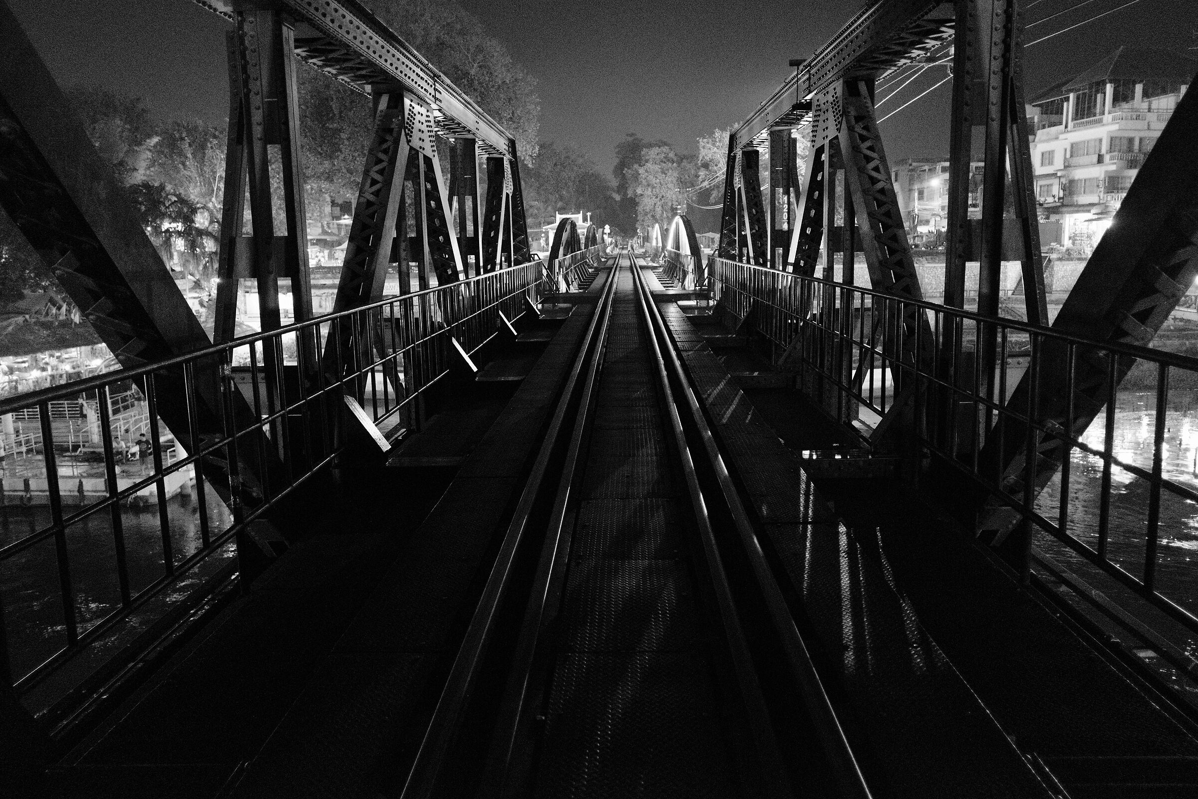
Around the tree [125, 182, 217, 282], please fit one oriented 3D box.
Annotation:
[{"bbox_3d":[-29.260,-11.500,62.010,6.910,6.800,6.300,-1,10,0],"label":"tree"}]

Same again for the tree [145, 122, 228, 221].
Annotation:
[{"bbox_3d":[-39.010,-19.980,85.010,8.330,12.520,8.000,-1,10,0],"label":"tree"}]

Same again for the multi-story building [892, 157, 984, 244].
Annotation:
[{"bbox_3d":[41.360,-23.640,108.010,10.500,10.230,8.500,-1,10,0],"label":"multi-story building"}]

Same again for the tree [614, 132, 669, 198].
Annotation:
[{"bbox_3d":[7.150,-32.580,140.020,9.770,17.070,9.500,-1,10,0],"label":"tree"}]

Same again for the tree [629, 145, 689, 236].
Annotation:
[{"bbox_3d":[7.730,-25.880,115.010,7.670,12.750,7.500,-1,10,0],"label":"tree"}]

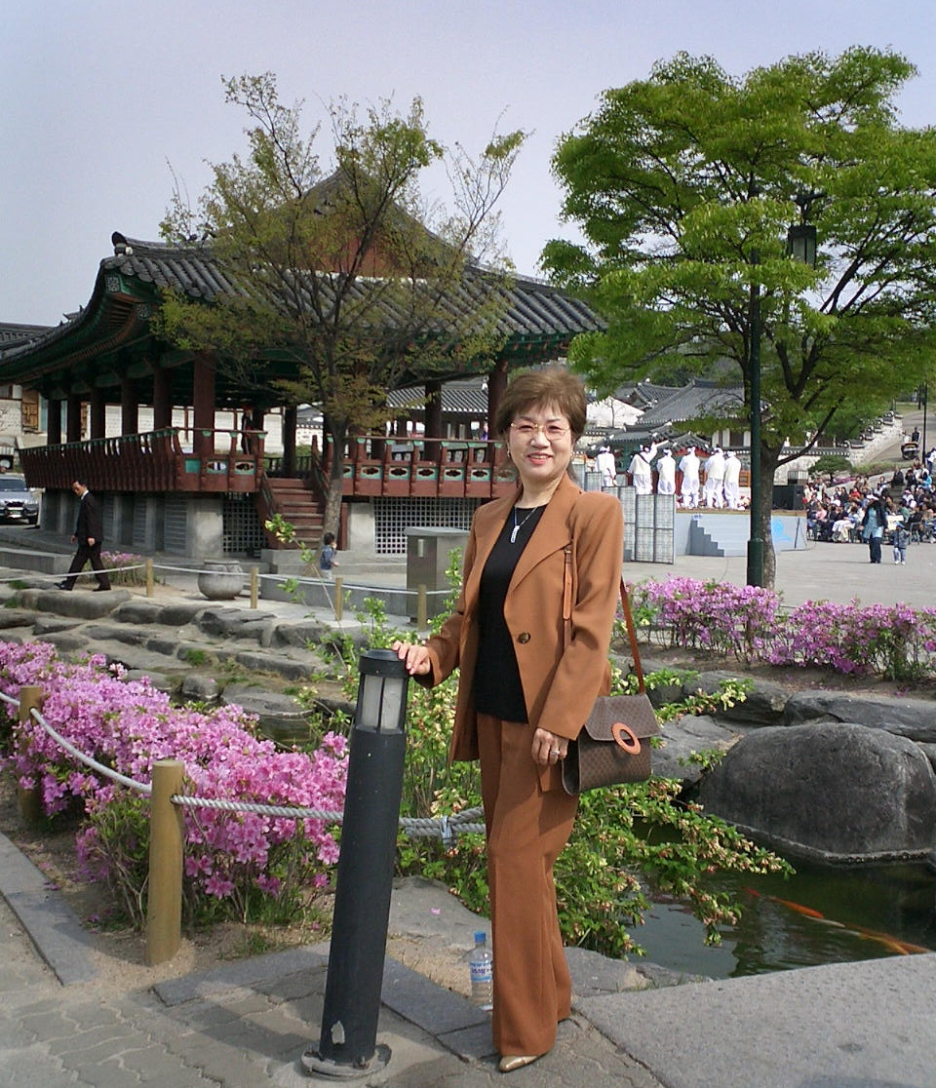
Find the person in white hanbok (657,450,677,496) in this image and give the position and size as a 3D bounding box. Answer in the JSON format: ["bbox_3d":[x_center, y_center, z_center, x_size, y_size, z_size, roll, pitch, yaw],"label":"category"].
[{"bbox_3d":[5.280,-1.725,35.500,0.560,1.630,0.420,0,2,-12],"label":"person in white hanbok"}]

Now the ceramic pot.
[{"bbox_3d":[-3.532,0.496,19.100,0.650,0.570,0.650,0,2,0],"label":"ceramic pot"}]

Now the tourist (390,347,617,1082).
[{"bbox_3d":[0.095,0.395,3.130,0.560,1.620,0.420,1,2,22],"label":"tourist"}]

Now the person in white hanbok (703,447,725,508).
[{"bbox_3d":[6.718,-1.822,36.400,0.560,1.660,0.460,0,2,-25],"label":"person in white hanbok"}]

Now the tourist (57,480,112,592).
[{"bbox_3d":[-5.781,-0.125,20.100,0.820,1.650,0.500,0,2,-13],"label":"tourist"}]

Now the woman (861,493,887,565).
[{"bbox_3d":[9.293,-0.358,30.600,0.560,1.610,0.360,2,2,14],"label":"woman"}]

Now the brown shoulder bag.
[{"bbox_3d":[0.330,0.300,3.100,0.210,0.560,0.120,0,3,-30],"label":"brown shoulder bag"}]

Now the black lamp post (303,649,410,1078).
[{"bbox_3d":[-0.237,0.731,3.120,0.212,0.945,0.212,5,1,0],"label":"black lamp post"}]

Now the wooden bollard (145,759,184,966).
[{"bbox_3d":[-0.827,0.871,3.650,0.095,0.545,0.095,1,2,0],"label":"wooden bollard"}]

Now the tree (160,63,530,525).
[{"bbox_3d":[-2.082,-3.578,22.000,6.100,8.400,5.800,0,2,0],"label":"tree"}]

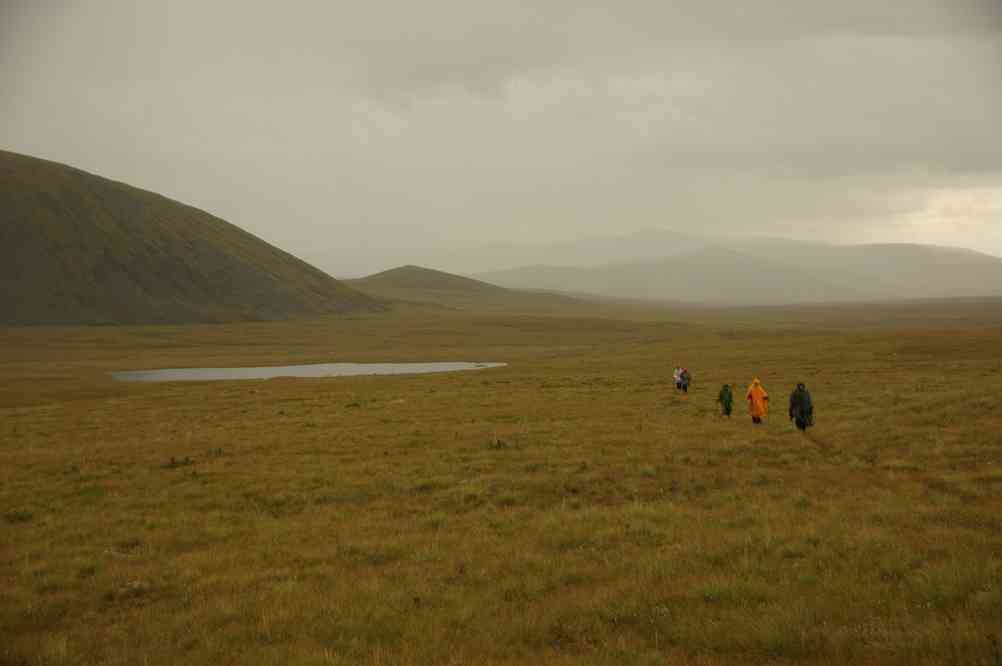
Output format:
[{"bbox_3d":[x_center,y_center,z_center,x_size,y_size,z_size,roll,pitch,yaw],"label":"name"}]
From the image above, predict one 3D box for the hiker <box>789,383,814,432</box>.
[{"bbox_3d":[10.720,2.690,57.500,0.830,1.760,0.580,0,1,3],"label":"hiker"}]

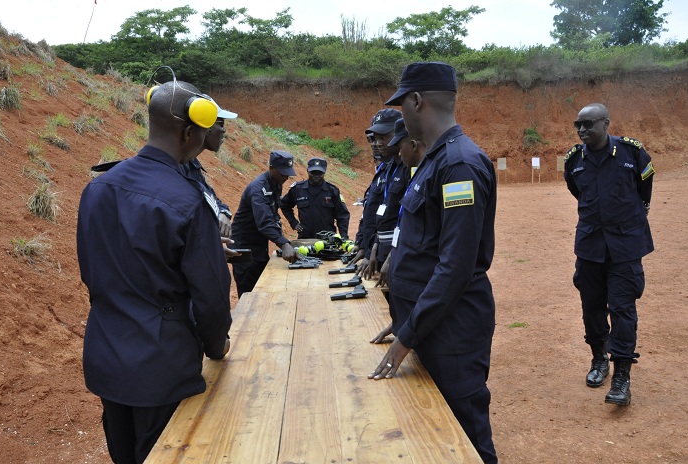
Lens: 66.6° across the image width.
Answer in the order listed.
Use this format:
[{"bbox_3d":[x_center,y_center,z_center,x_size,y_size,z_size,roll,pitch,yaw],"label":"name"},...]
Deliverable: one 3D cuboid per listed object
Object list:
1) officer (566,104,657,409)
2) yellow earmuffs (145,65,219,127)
[{"bbox_3d":[1.612,0.121,3.193,0.530,1.770,0.400,5,9,39],"label":"officer"},{"bbox_3d":[-0.502,-0.419,1.620,0.205,0.200,0.120,12,23,33],"label":"yellow earmuffs"}]

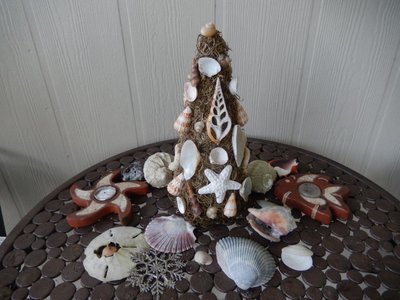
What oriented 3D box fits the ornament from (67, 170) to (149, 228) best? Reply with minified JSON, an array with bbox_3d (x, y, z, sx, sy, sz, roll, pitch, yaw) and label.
[{"bbox_3d":[-0.176,0.090,0.556,0.152,0.023,0.140,-2,31,0],"label":"ornament"}]

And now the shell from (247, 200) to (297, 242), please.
[{"bbox_3d":[0.119,0.112,0.481,0.083,0.046,0.056,13,34,23],"label":"shell"}]

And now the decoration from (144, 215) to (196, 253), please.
[{"bbox_3d":[-0.045,0.122,0.442,0.079,0.022,0.069,-1,31,0],"label":"decoration"}]

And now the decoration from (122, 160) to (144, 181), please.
[{"bbox_3d":[-0.144,0.043,0.621,0.046,0.035,0.042,-2,31,0],"label":"decoration"}]

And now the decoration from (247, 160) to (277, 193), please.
[{"bbox_3d":[0.111,0.049,0.523,0.055,0.055,0.050,-18,35,-25],"label":"decoration"}]

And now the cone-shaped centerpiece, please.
[{"bbox_3d":[0.013,-0.040,0.473,0.148,0.320,0.142,-2,31,0],"label":"cone-shaped centerpiece"}]

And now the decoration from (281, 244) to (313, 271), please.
[{"bbox_3d":[0.137,0.146,0.402,0.043,0.016,0.041,-1,31,0],"label":"decoration"}]

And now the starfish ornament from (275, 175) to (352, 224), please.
[{"bbox_3d":[0.191,0.079,0.499,0.119,0.025,0.100,10,33,17],"label":"starfish ornament"}]

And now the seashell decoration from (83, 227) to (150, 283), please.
[{"bbox_3d":[-0.118,0.147,0.414,0.091,0.012,0.087,-1,31,0],"label":"seashell decoration"}]

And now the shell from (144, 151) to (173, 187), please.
[{"bbox_3d":[-0.081,0.041,0.590,0.067,0.064,0.056,-2,31,0],"label":"shell"}]

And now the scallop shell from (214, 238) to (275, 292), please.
[{"bbox_3d":[0.069,0.155,0.426,0.087,0.032,0.098,1,31,5],"label":"scallop shell"}]

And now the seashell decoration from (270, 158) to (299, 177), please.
[{"bbox_3d":[0.163,0.035,0.567,0.060,0.032,0.044,-1,31,0],"label":"seashell decoration"}]

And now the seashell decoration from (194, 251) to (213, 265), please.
[{"bbox_3d":[0.005,0.149,0.405,0.026,0.012,0.021,-1,31,0],"label":"seashell decoration"}]

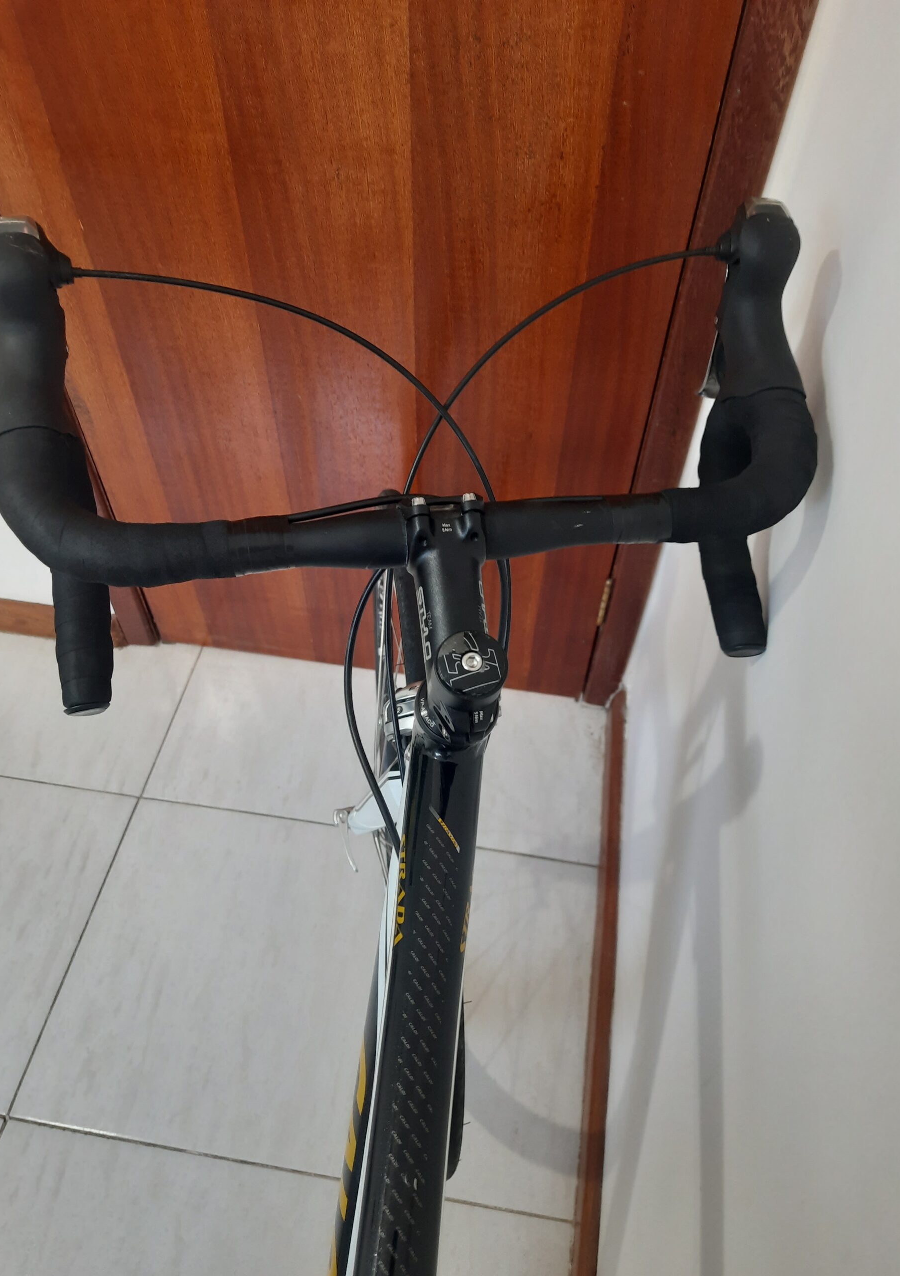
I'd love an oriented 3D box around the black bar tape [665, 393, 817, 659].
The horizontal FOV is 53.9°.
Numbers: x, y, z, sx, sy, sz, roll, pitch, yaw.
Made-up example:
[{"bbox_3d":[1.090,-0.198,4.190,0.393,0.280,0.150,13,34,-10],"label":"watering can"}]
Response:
[{"bbox_3d":[0.160,-0.074,0.578,0.112,0.175,0.134,-7,51,-7],"label":"black bar tape"}]

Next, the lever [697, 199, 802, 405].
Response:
[{"bbox_3d":[0.188,-0.191,0.552,0.056,0.152,0.110,-7,51,-7],"label":"lever"}]

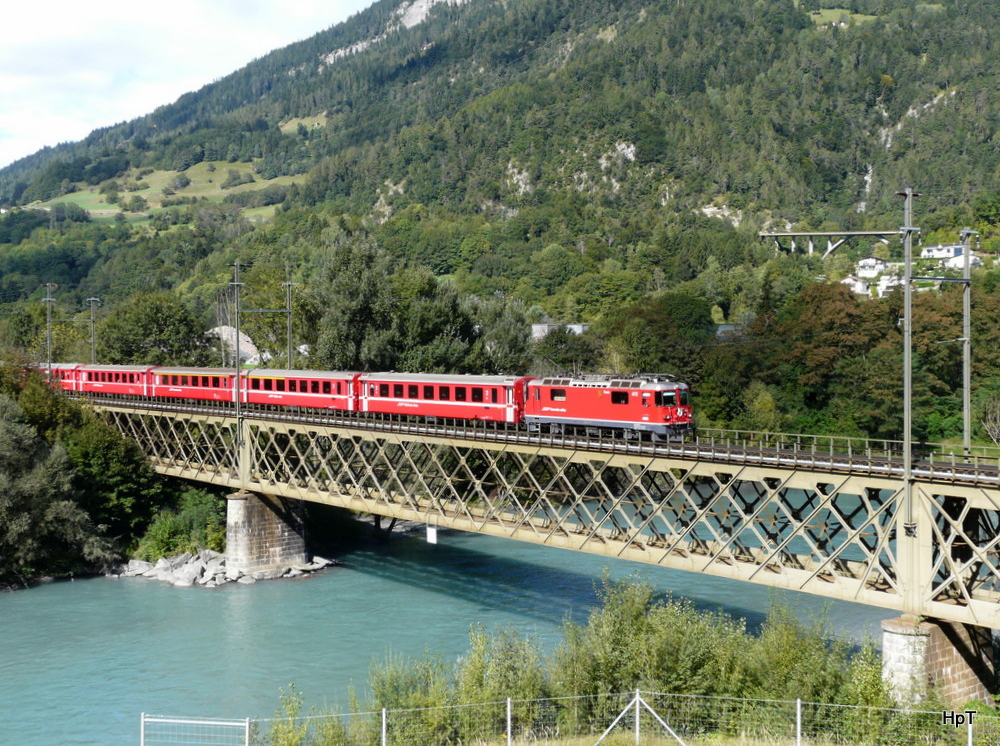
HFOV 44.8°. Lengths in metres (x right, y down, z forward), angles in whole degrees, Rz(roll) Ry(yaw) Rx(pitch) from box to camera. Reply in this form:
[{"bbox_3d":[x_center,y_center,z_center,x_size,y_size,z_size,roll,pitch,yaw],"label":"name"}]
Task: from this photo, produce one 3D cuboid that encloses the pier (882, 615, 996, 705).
[{"bbox_3d":[20.447,13.373,56.367,7.800,4.700,2.700,-2,2,-40],"label":"pier"}]

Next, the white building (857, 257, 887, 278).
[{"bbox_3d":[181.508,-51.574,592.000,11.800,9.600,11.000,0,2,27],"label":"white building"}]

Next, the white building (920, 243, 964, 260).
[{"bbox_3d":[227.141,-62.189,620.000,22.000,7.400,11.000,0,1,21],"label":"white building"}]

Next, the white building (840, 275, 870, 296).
[{"bbox_3d":[167.362,-41.110,572.000,11.600,9.400,11.000,0,2,27],"label":"white building"}]

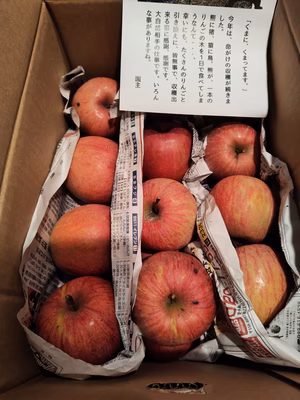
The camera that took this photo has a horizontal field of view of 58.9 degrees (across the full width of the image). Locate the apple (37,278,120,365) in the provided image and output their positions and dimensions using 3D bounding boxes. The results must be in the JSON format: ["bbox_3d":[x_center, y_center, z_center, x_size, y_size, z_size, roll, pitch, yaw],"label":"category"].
[{"bbox_3d":[-0.077,0.132,0.297,0.094,0.082,0.094,7,47,5],"label":"apple"}]

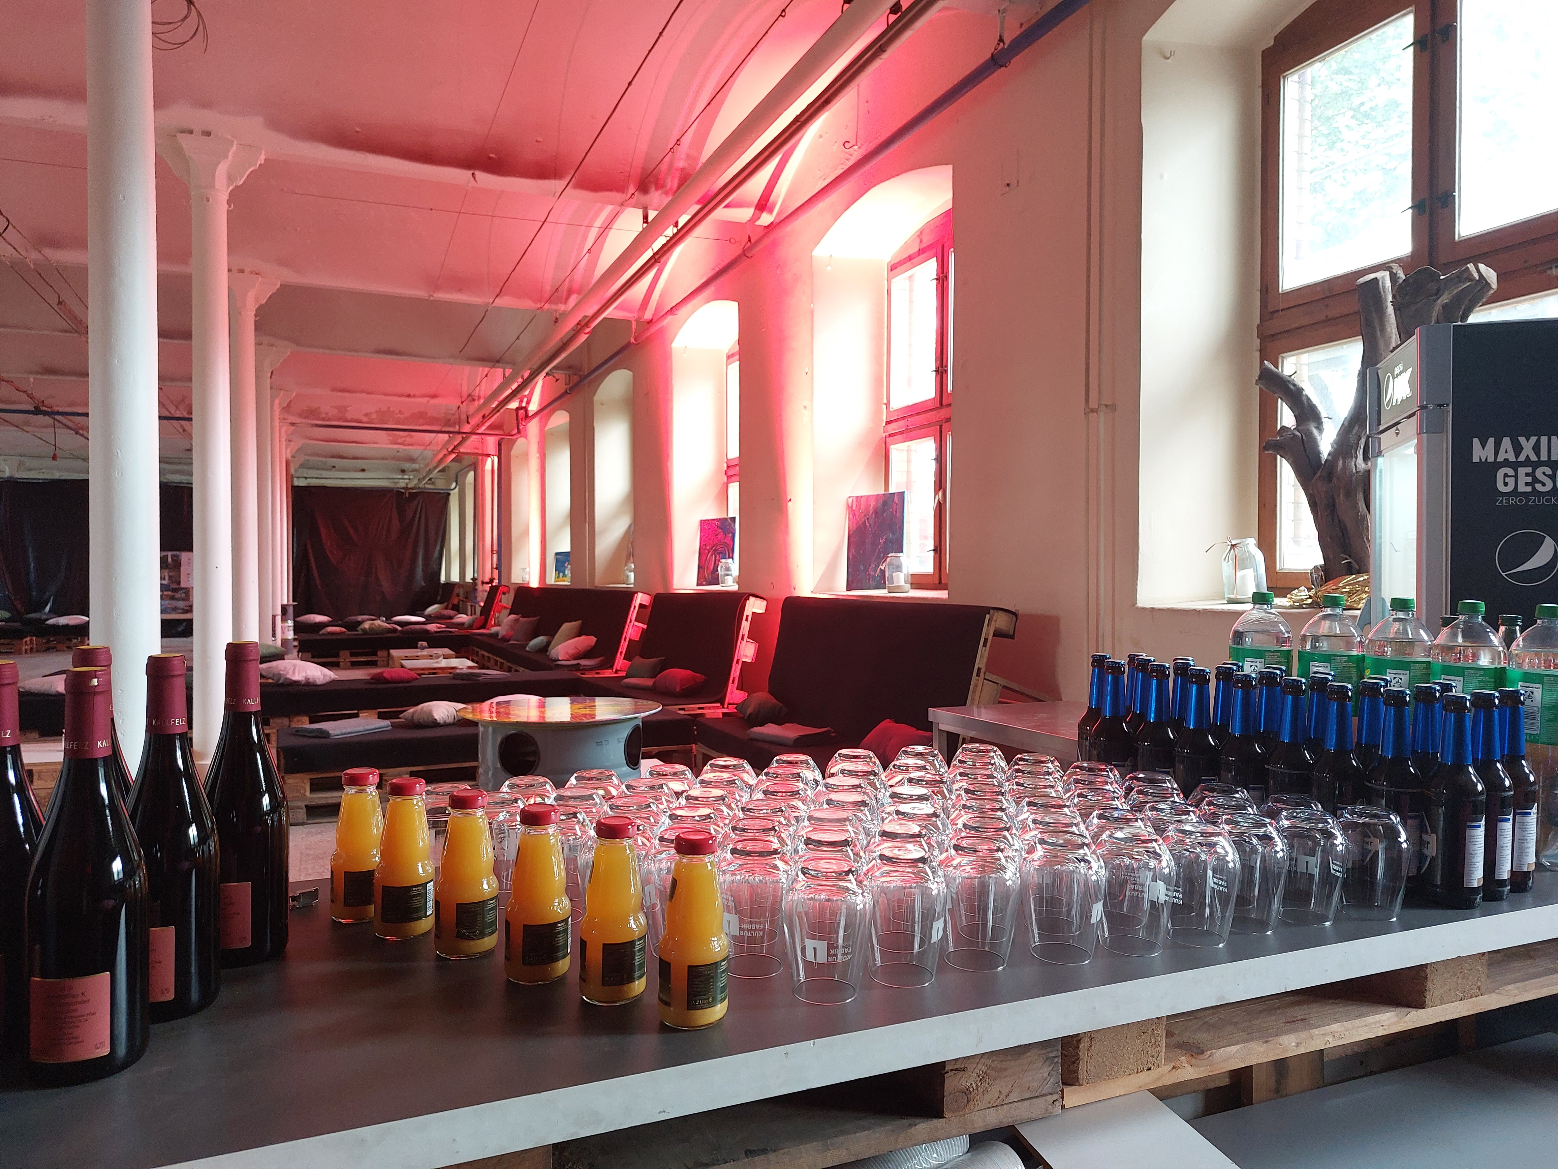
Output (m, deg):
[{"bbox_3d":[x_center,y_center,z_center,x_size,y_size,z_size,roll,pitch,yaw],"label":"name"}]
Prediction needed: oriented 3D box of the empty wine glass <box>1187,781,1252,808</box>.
[{"bbox_3d":[0.547,0.310,1.339,0.080,0.116,0.080,1,2,22],"label":"empty wine glass"}]

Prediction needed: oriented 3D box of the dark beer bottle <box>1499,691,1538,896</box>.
[{"bbox_3d":[0.870,0.243,1.290,0.060,0.234,0.060,2,3,34],"label":"dark beer bottle"}]

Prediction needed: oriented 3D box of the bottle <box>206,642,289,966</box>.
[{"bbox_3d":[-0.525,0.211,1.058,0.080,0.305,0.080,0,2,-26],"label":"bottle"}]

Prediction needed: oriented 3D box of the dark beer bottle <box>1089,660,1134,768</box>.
[{"bbox_3d":[0.482,0.228,1.552,0.062,0.235,0.062,0,1,0],"label":"dark beer bottle"}]

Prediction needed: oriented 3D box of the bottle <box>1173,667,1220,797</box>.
[{"bbox_3d":[0.571,0.232,1.471,0.062,0.235,0.062,0,1,0],"label":"bottle"}]

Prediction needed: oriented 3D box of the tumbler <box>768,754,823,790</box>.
[{"bbox_3d":[0.020,0.293,1.470,0.079,0.116,0.079,0,1,0],"label":"tumbler"}]

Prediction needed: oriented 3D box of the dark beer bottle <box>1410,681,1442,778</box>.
[{"bbox_3d":[0.817,0.248,1.366,0.060,0.241,0.060,2,2,31],"label":"dark beer bottle"}]

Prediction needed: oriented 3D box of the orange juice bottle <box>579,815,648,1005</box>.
[{"bbox_3d":[-0.145,0.282,0.946,0.058,0.152,0.058,1,2,-9],"label":"orange juice bottle"}]

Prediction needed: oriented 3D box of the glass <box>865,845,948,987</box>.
[{"bbox_3d":[0.117,0.310,1.018,0.079,0.116,0.079,0,1,0],"label":"glass"}]

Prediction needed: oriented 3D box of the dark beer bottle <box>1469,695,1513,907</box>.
[{"bbox_3d":[0.835,0.247,1.279,0.060,0.240,0.060,0,1,-22],"label":"dark beer bottle"}]

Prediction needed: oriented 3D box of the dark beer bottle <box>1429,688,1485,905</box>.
[{"bbox_3d":[0.773,0.244,1.235,0.062,0.235,0.062,0,1,0],"label":"dark beer bottle"}]

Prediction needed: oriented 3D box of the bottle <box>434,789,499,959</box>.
[{"bbox_3d":[-0.301,0.276,1.041,0.058,0.152,0.058,0,2,-16],"label":"bottle"}]

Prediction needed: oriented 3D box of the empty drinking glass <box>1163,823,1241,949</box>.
[{"bbox_3d":[0.434,0.310,1.122,0.082,0.114,0.082,0,1,-22],"label":"empty drinking glass"}]

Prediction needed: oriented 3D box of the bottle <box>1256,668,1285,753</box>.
[{"bbox_3d":[0.689,0.243,1.517,0.060,0.241,0.060,1,2,25],"label":"bottle"}]

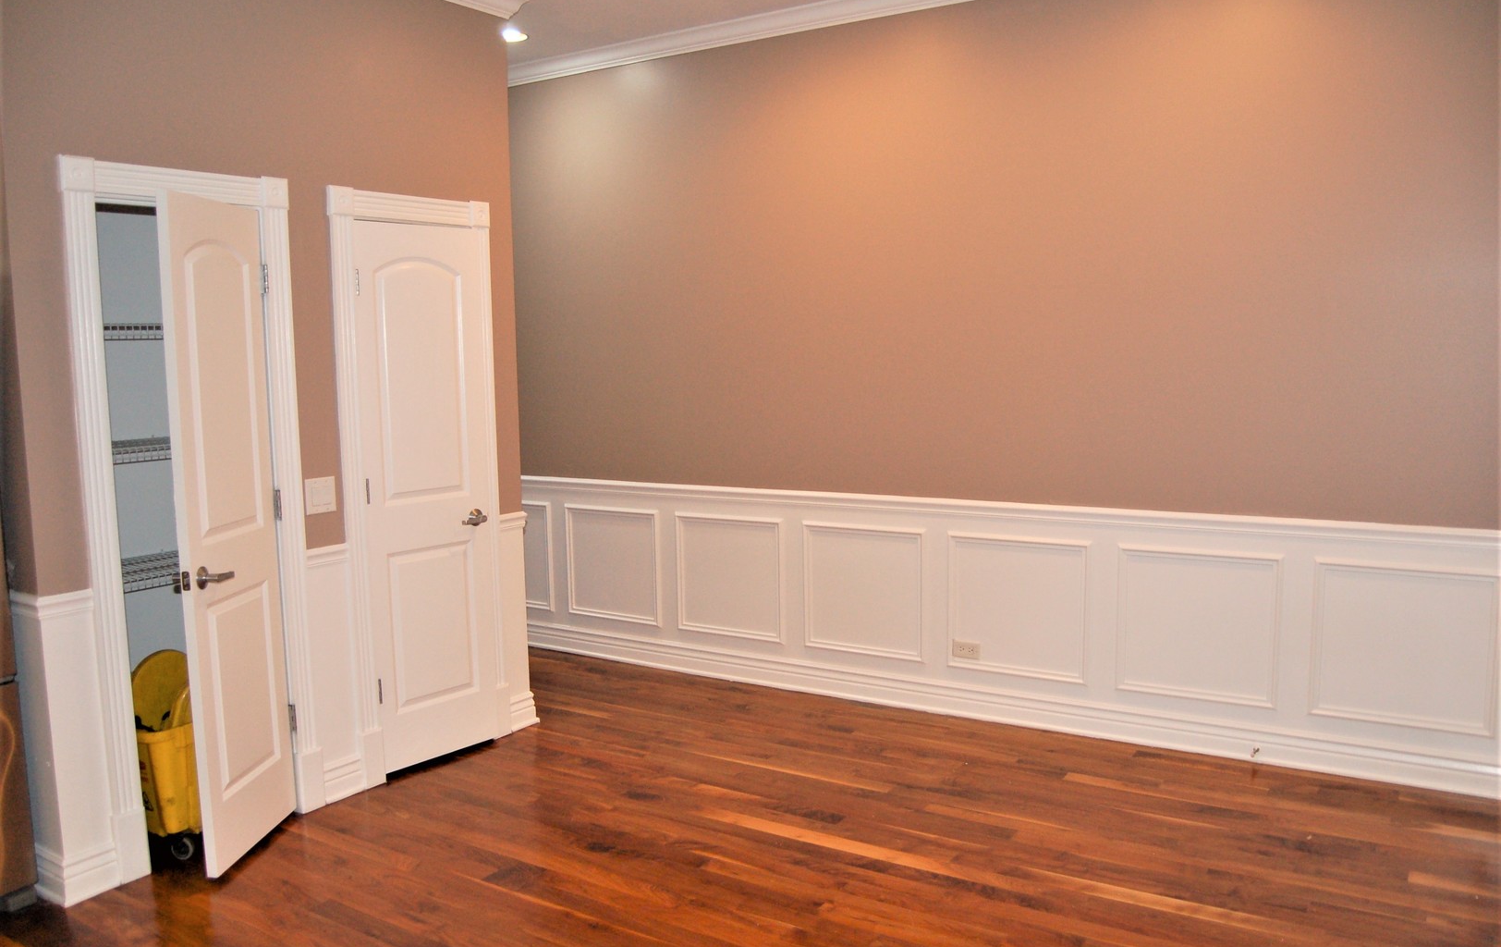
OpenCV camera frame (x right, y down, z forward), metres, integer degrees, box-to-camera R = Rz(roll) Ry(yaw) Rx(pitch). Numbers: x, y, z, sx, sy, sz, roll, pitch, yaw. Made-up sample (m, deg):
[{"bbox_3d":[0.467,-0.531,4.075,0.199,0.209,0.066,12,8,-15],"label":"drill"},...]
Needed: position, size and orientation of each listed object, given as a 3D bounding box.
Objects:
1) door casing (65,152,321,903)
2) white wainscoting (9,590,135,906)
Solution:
[{"bbox_3d":[-1.653,0.147,3.508,0.230,2.155,0.710,4,8,33],"label":"door casing"},{"bbox_3d":[-2.003,0.793,3.307,0.170,0.930,0.175,4,8,33],"label":"white wainscoting"}]

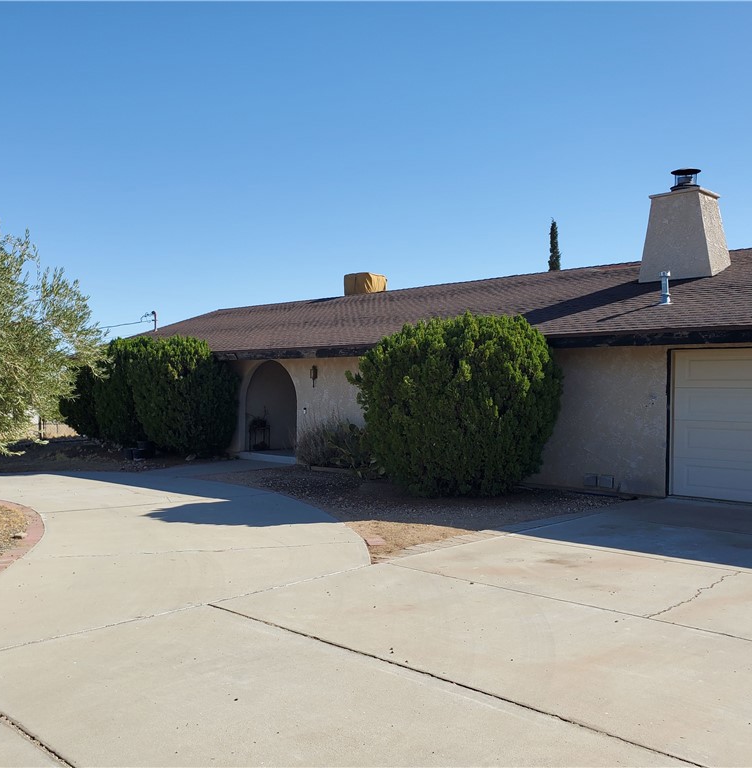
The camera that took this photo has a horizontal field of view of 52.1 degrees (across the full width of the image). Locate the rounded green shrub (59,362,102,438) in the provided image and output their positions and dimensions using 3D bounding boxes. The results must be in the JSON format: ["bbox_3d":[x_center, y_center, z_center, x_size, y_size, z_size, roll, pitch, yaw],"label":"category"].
[{"bbox_3d":[-7.469,0.478,20.700,2.000,2.170,2.000,0,-1,43],"label":"rounded green shrub"}]

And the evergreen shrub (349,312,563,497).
[{"bbox_3d":[1.306,0.292,11.750,3.100,2.740,2.800,0,-1,43],"label":"evergreen shrub"}]

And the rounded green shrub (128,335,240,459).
[{"bbox_3d":[-4.357,0.290,17.500,2.550,2.765,2.400,0,-1,43],"label":"rounded green shrub"}]

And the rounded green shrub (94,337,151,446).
[{"bbox_3d":[-5.867,0.237,19.000,2.150,2.760,2.150,0,-1,43],"label":"rounded green shrub"}]

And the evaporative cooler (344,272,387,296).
[{"bbox_3d":[-0.328,-2.826,23.243,1.040,0.880,0.740,0,-1,43],"label":"evaporative cooler"}]

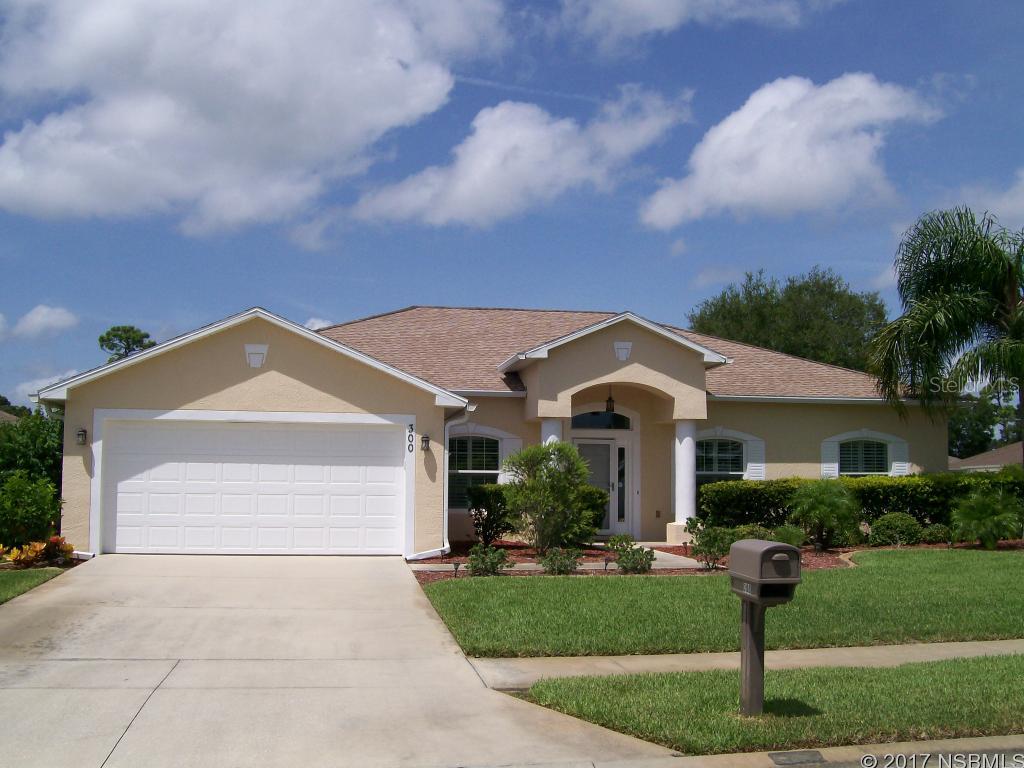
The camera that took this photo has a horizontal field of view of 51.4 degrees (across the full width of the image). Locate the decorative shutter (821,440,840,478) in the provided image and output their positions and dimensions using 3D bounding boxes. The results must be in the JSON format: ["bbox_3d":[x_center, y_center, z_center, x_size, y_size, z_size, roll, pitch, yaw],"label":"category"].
[{"bbox_3d":[7.063,2.026,23.579,0.420,1.500,0.070,1,-5,-10],"label":"decorative shutter"}]

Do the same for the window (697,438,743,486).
[{"bbox_3d":[4.486,1.944,23.135,1.220,1.500,0.120,1,-5,-10],"label":"window"}]

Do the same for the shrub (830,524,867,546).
[{"bbox_3d":[6.726,3.015,21.287,0.738,0.410,0.738,1,-3,-6],"label":"shrub"}]

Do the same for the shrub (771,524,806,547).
[{"bbox_3d":[5.443,2.973,20.962,0.723,0.412,0.723,1,-3,-6],"label":"shrub"}]

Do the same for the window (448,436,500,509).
[{"bbox_3d":[-0.855,1.846,22.208,1.220,1.500,0.120,1,-5,-10],"label":"window"}]

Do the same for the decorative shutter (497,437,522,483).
[{"bbox_3d":[-0.017,1.785,21.300,0.479,1.359,0.050,1,-3,-6],"label":"decorative shutter"}]

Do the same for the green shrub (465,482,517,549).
[{"bbox_3d":[-0.376,2.461,20.052,0.990,1.133,0.941,1,-3,-6],"label":"green shrub"}]

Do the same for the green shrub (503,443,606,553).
[{"bbox_3d":[0.762,2.036,19.100,1.800,1.920,1.650,1,-5,-10],"label":"green shrub"}]

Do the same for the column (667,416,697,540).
[{"bbox_3d":[3.367,1.881,20.747,0.520,2.417,0.520,1,-3,-6],"label":"column"}]

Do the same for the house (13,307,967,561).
[{"bbox_3d":[0.428,0.642,25.014,17.500,5.300,14.950,1,-3,-6],"label":"house"}]

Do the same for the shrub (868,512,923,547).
[{"bbox_3d":[7.887,2.982,21.900,1.080,0.700,1.000,1,-5,-10],"label":"shrub"}]

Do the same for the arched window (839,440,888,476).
[{"bbox_3d":[7.828,2.004,23.715,1.220,1.450,0.120,1,-5,-10],"label":"arched window"}]

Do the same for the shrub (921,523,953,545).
[{"bbox_3d":[8.859,3.111,22.227,0.692,0.439,0.692,1,-3,-6],"label":"shrub"}]

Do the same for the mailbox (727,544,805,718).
[{"bbox_3d":[1.699,1.636,7.137,0.285,1.178,0.500,2,-4,-16],"label":"mailbox"}]

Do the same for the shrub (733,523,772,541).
[{"bbox_3d":[4.810,2.990,21.300,0.850,0.500,0.800,1,-5,-10],"label":"shrub"}]

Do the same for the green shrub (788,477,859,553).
[{"bbox_3d":[5.896,2.459,20.158,1.290,1.337,1.290,1,-3,-6],"label":"green shrub"}]

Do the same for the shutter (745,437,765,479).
[{"bbox_3d":[5.345,2.000,23.281,0.430,1.520,0.070,1,-5,-10],"label":"shutter"}]

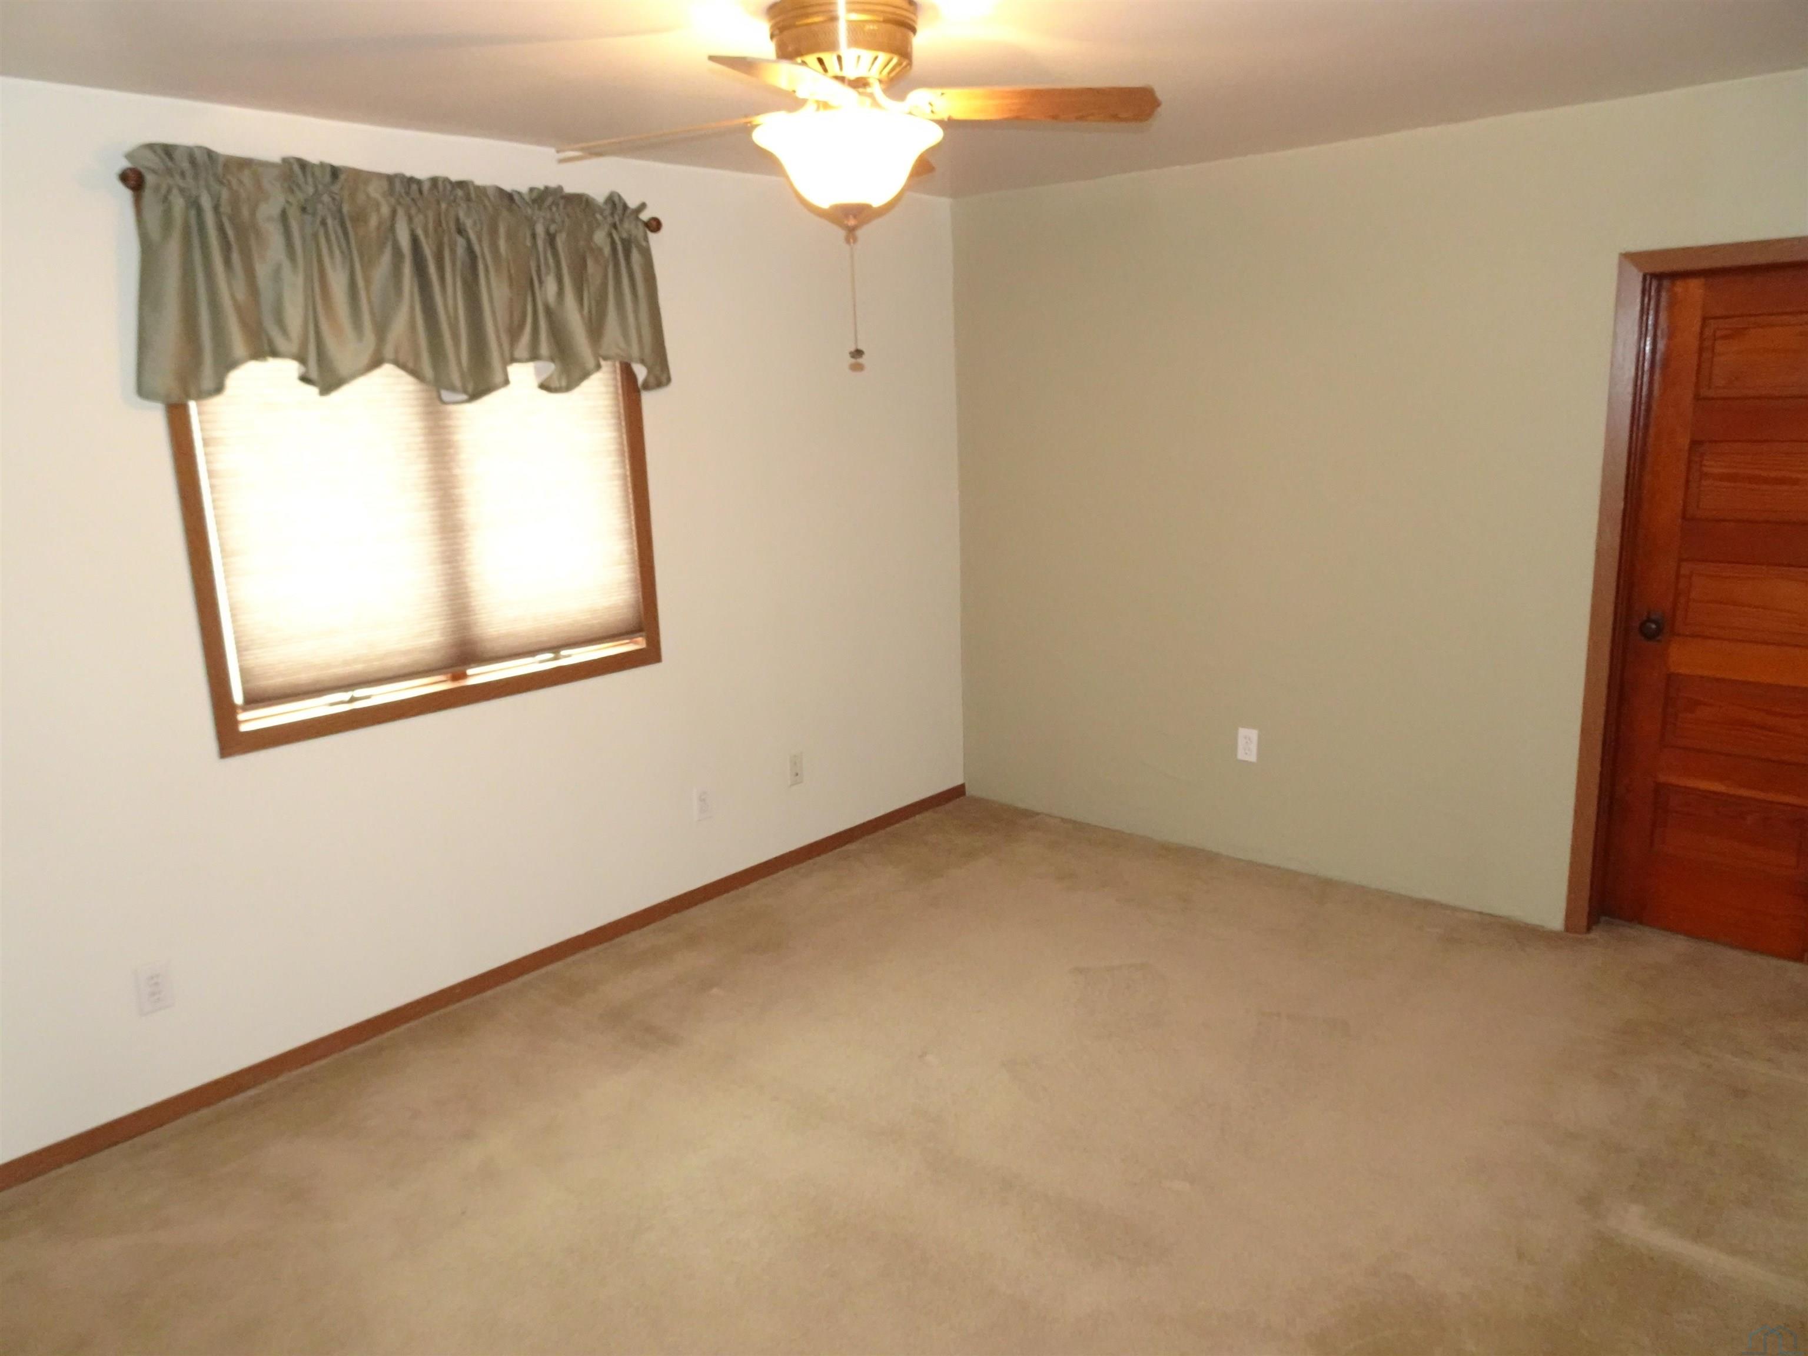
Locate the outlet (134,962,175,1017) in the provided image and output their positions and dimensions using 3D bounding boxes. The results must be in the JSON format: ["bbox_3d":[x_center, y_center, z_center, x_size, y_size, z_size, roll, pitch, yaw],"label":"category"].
[{"bbox_3d":[-1.817,0.754,3.046,0.010,0.117,0.072,10,17,41],"label":"outlet"}]

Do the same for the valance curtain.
[{"bbox_3d":[-1.219,-1.014,3.261,0.110,0.549,1.476,10,17,41],"label":"valance curtain"}]

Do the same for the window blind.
[{"bbox_3d":[-1.263,-0.609,3.445,0.035,1.175,1.213,10,17,41],"label":"window blind"}]

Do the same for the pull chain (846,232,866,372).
[{"bbox_3d":[-0.089,-0.674,2.241,0.029,0.242,0.029,-2,13,0],"label":"pull chain"}]

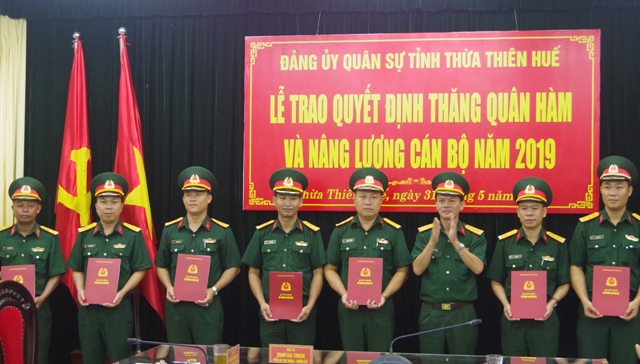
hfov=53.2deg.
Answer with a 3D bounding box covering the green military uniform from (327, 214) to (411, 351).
[{"bbox_3d":[0.324,0.948,4.270,0.540,1.440,0.340,0,-1,6],"label":"green military uniform"}]

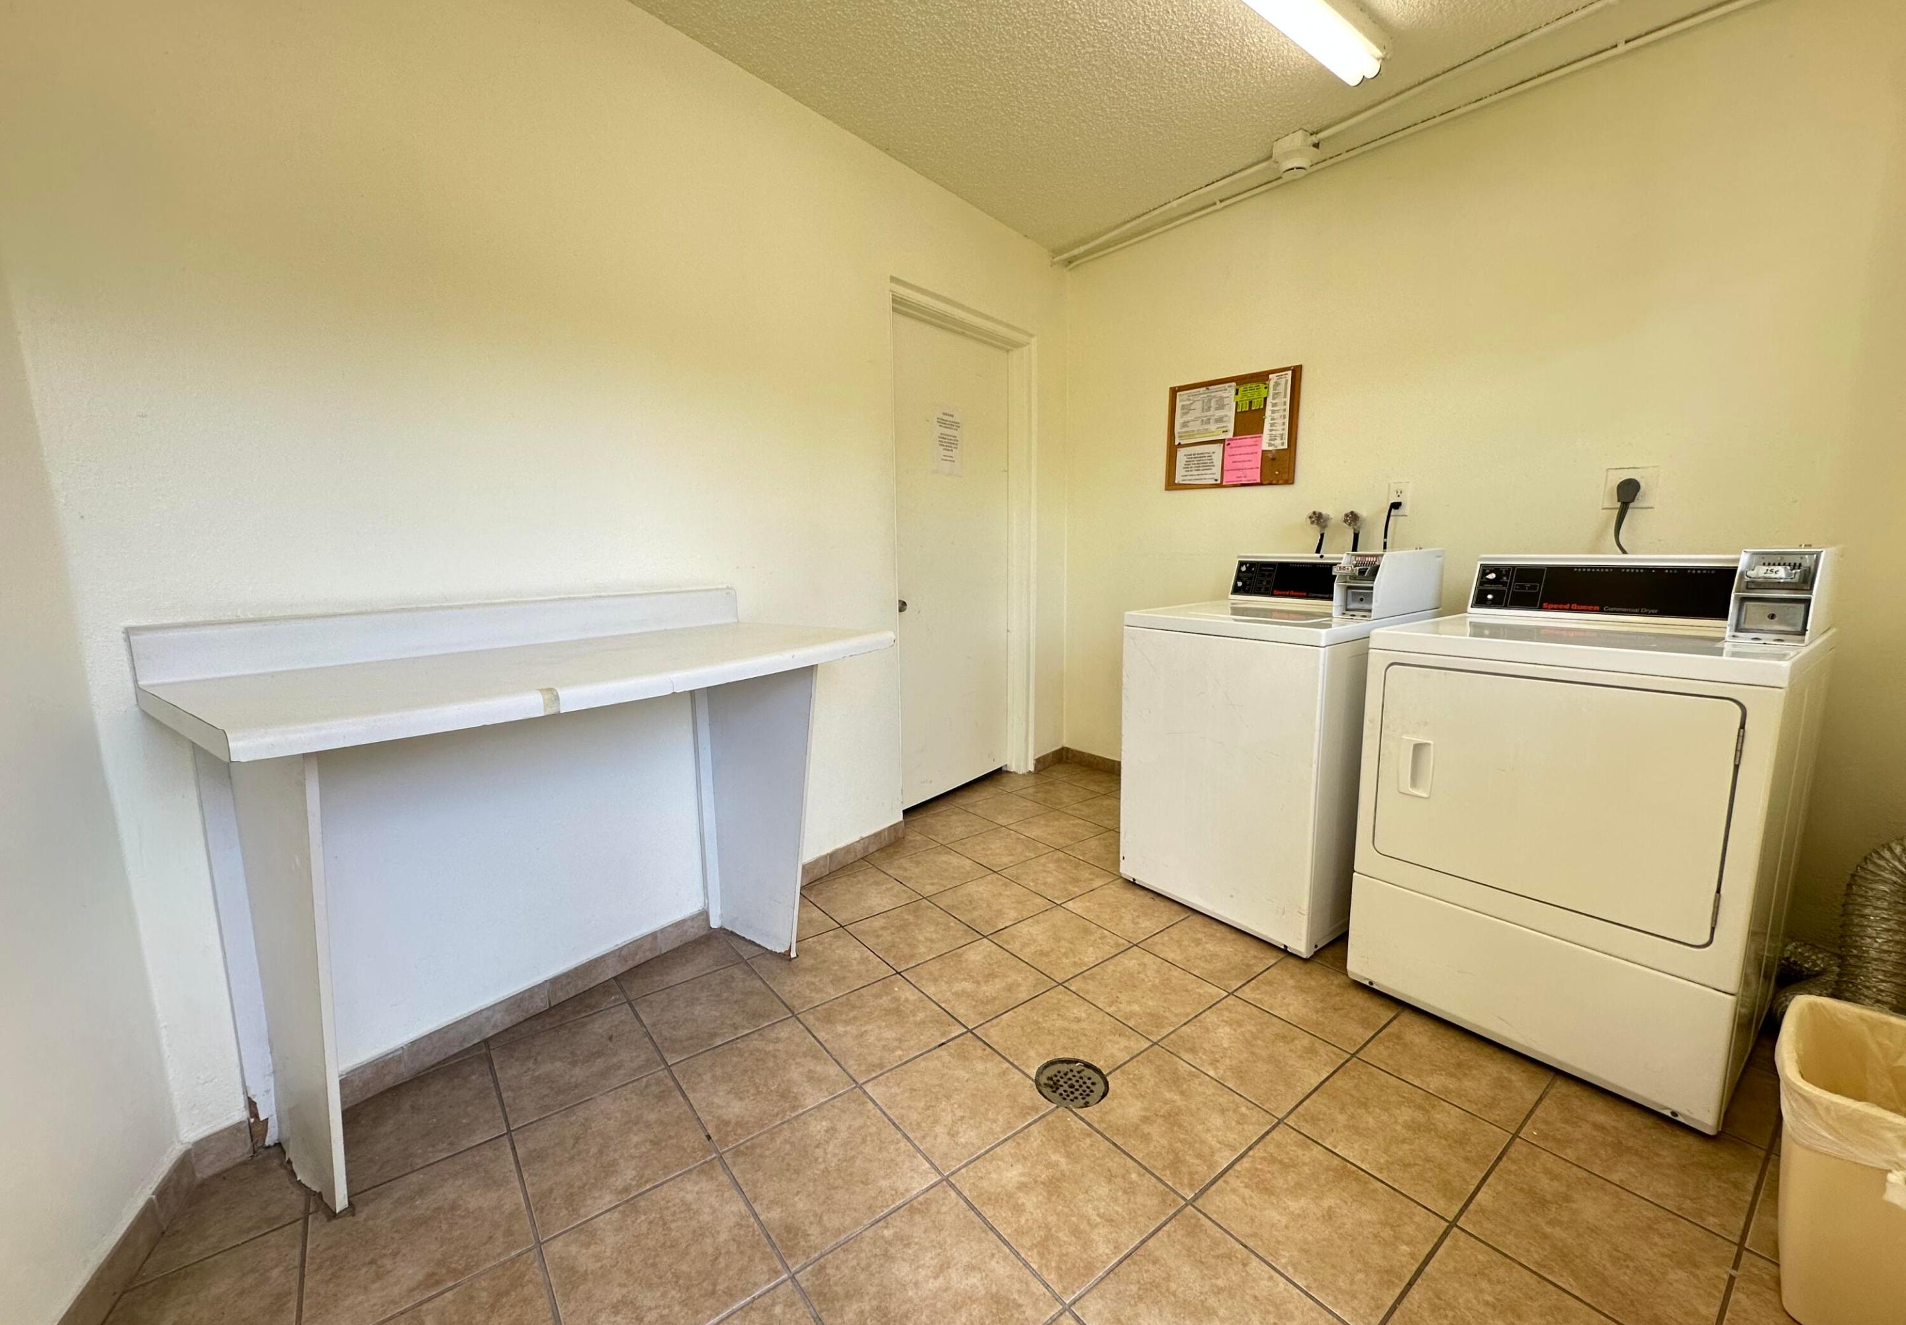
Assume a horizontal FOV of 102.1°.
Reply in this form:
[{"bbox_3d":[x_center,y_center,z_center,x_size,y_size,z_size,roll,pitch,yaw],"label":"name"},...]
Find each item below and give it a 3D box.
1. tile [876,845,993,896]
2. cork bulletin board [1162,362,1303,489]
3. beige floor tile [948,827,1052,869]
[{"bbox_3d":[-0.065,0.743,2.728,0.302,0.010,0.302,-8,12,-37],"label":"tile"},{"bbox_3d":[1.105,-0.914,3.079,0.018,0.430,0.585,-7,11,-37],"label":"cork bulletin board"},{"bbox_3d":[0.178,0.699,2.889,0.300,0.010,0.300,-7,12,-37],"label":"beige floor tile"}]

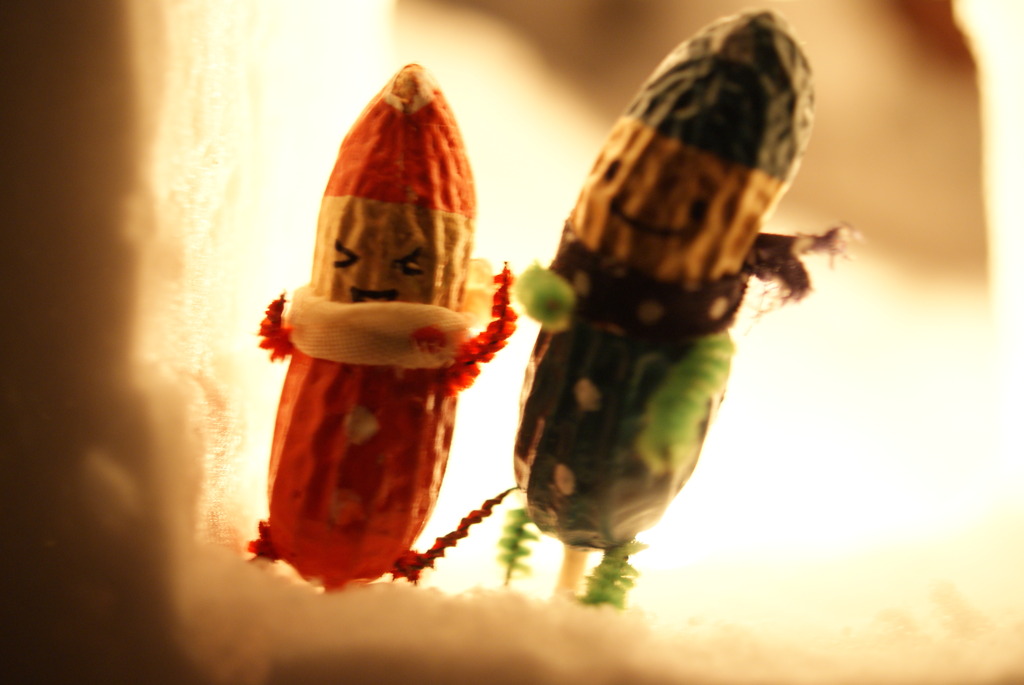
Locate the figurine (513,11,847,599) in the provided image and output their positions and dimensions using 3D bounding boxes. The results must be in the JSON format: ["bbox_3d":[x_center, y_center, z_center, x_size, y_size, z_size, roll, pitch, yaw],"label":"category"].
[{"bbox_3d":[0.015,-0.006,0.122,0.026,0.055,0.021,23,12,18],"label":"figurine"}]

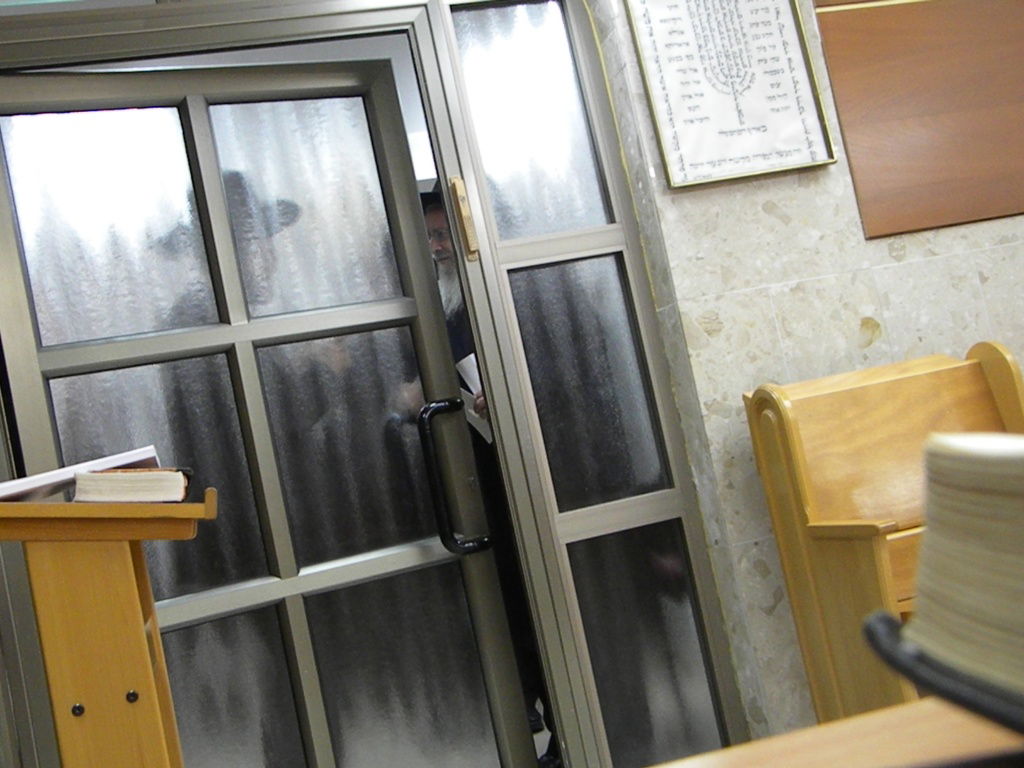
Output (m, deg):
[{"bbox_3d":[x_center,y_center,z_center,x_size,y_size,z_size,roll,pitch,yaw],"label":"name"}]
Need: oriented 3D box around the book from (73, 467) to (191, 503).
[{"bbox_3d":[-0.503,0.141,1.618,0.141,0.042,0.205,2,-8,-15],"label":"book"}]

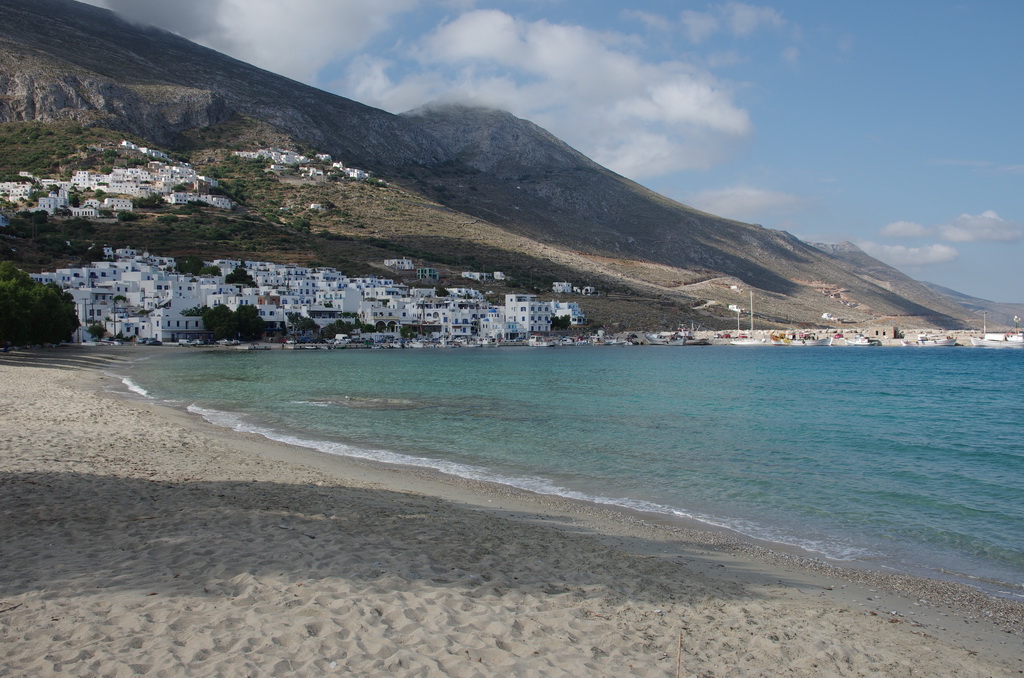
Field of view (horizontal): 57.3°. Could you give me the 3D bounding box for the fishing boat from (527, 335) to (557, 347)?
[{"bbox_3d":[8.960,0.530,275.000,7.800,3.500,2.800,0,0,12],"label":"fishing boat"}]

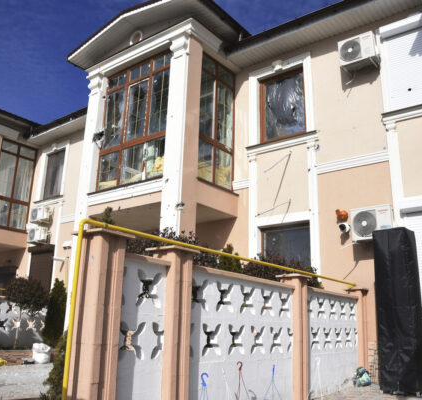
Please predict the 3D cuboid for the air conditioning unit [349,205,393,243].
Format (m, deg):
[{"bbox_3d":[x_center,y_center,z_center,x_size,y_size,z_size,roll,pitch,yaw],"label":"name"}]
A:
[{"bbox_3d":[2.771,0.420,7.635,0.687,0.535,0.273,-10,-19,36],"label":"air conditioning unit"}]

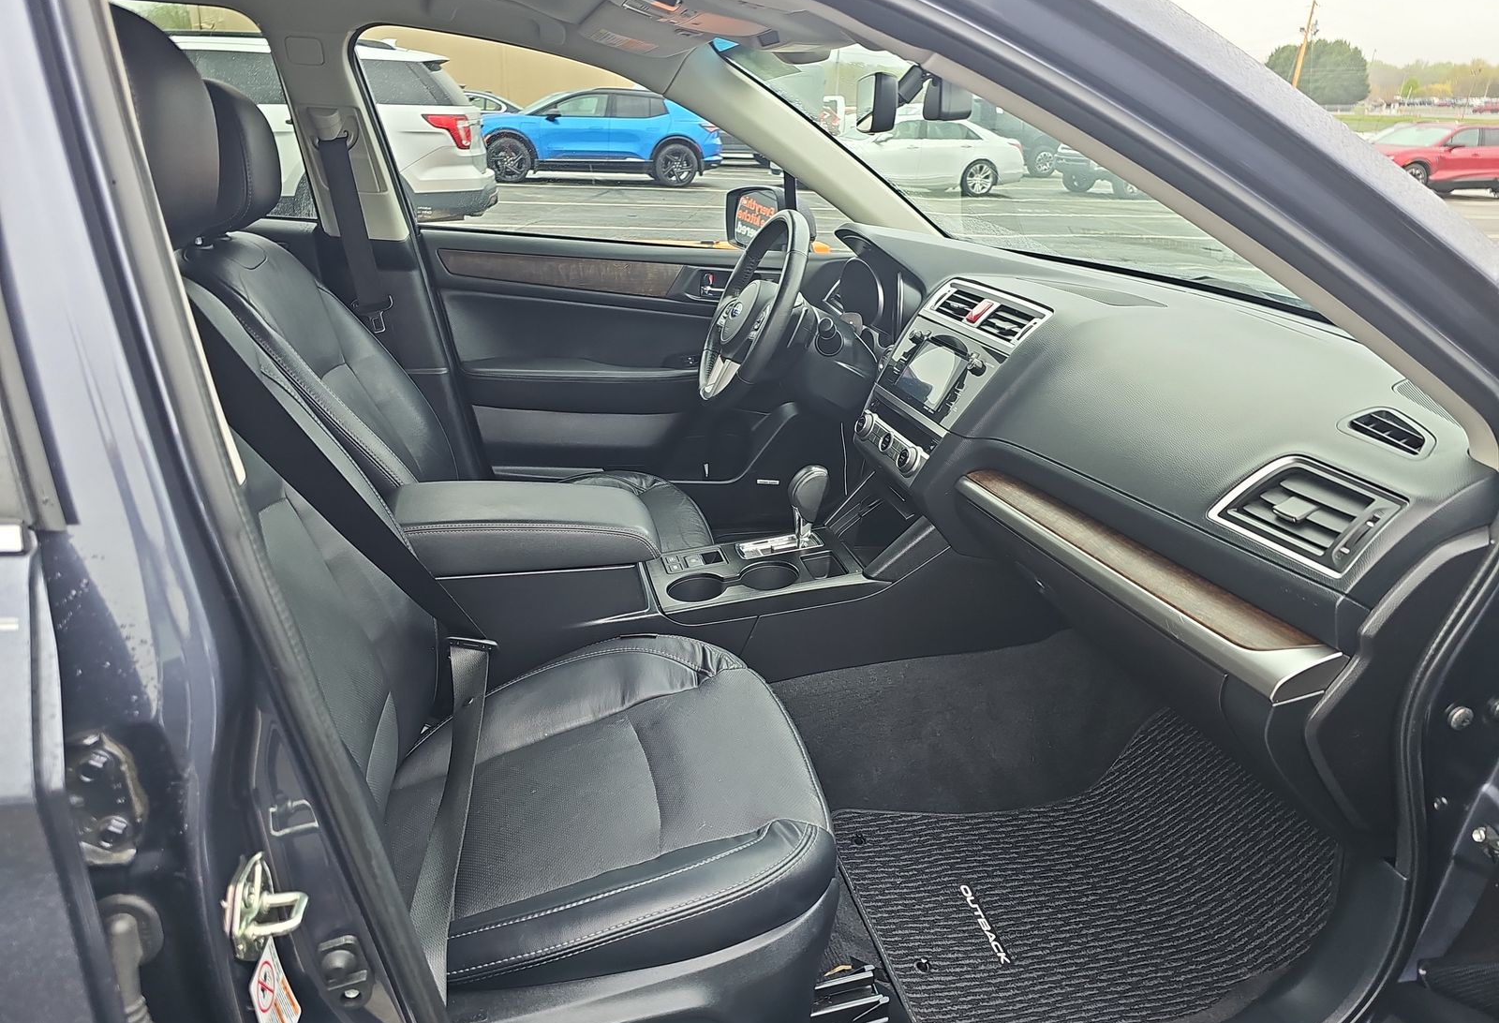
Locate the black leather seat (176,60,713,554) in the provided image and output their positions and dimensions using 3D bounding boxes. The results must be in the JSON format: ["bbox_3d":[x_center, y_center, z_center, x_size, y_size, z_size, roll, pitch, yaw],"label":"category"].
[{"bbox_3d":[-0.485,-0.161,1.758,0.880,1.090,0.530,-4,23,-14],"label":"black leather seat"}]

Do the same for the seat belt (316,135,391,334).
[{"bbox_3d":[-0.738,-0.508,1.884,0.085,0.400,0.060,-4,23,-14],"label":"seat belt"}]

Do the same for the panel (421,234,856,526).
[{"bbox_3d":[-0.203,-0.250,2.187,0.950,0.700,0.140,-4,23,-14],"label":"panel"}]

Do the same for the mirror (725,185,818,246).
[{"bbox_3d":[0.047,-0.681,2.298,0.120,0.140,0.220,-9,25,-25],"label":"mirror"}]

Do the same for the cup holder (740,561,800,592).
[{"bbox_3d":[0.030,0.137,1.556,0.093,0.075,0.093,-4,23,-14],"label":"cup holder"}]

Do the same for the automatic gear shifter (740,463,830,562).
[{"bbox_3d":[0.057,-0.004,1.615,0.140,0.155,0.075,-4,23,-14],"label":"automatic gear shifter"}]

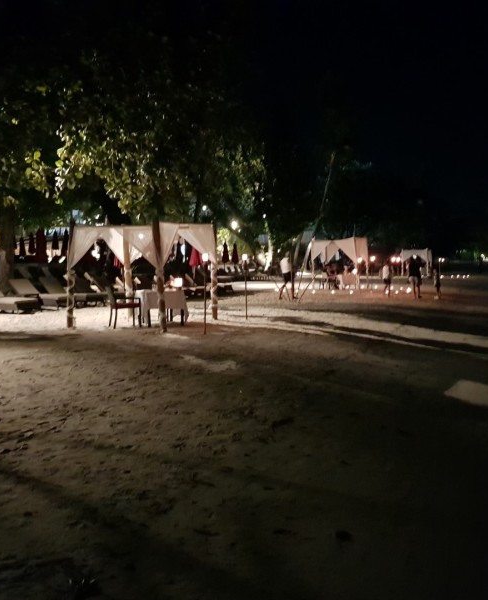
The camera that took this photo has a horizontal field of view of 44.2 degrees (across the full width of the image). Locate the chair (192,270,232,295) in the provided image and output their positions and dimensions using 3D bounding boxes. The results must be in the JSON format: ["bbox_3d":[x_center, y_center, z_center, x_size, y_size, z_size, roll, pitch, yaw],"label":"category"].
[{"bbox_3d":[-1.400,-0.685,24.740,1.930,0.870,0.730,3,5,32],"label":"chair"}]

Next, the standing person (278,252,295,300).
[{"bbox_3d":[1.570,-0.861,22.136,0.520,1.690,0.500,-2,5,-22],"label":"standing person"}]

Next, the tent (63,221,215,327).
[{"bbox_3d":[-2.334,-0.596,14.094,2.500,2.300,2.500,2,5,25],"label":"tent"}]

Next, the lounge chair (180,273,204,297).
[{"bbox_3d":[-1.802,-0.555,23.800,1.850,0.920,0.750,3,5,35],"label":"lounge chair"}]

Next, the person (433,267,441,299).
[{"bbox_3d":[7.304,-0.632,22.755,0.280,1.200,0.320,-1,5,-17],"label":"person"}]

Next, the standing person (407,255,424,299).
[{"bbox_3d":[6.736,-0.911,23.600,0.600,1.720,0.450,0,4,-6],"label":"standing person"}]

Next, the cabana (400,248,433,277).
[{"bbox_3d":[14.784,-3.214,51.500,2.400,2.400,2.400,2,5,23],"label":"cabana"}]

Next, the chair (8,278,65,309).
[{"bbox_3d":[-6.162,-0.195,18.269,1.930,0.870,0.730,2,5,24],"label":"chair"}]

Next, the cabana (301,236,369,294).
[{"bbox_3d":[4.609,-1.747,29.000,2.400,2.500,2.400,2,5,23],"label":"cabana"}]

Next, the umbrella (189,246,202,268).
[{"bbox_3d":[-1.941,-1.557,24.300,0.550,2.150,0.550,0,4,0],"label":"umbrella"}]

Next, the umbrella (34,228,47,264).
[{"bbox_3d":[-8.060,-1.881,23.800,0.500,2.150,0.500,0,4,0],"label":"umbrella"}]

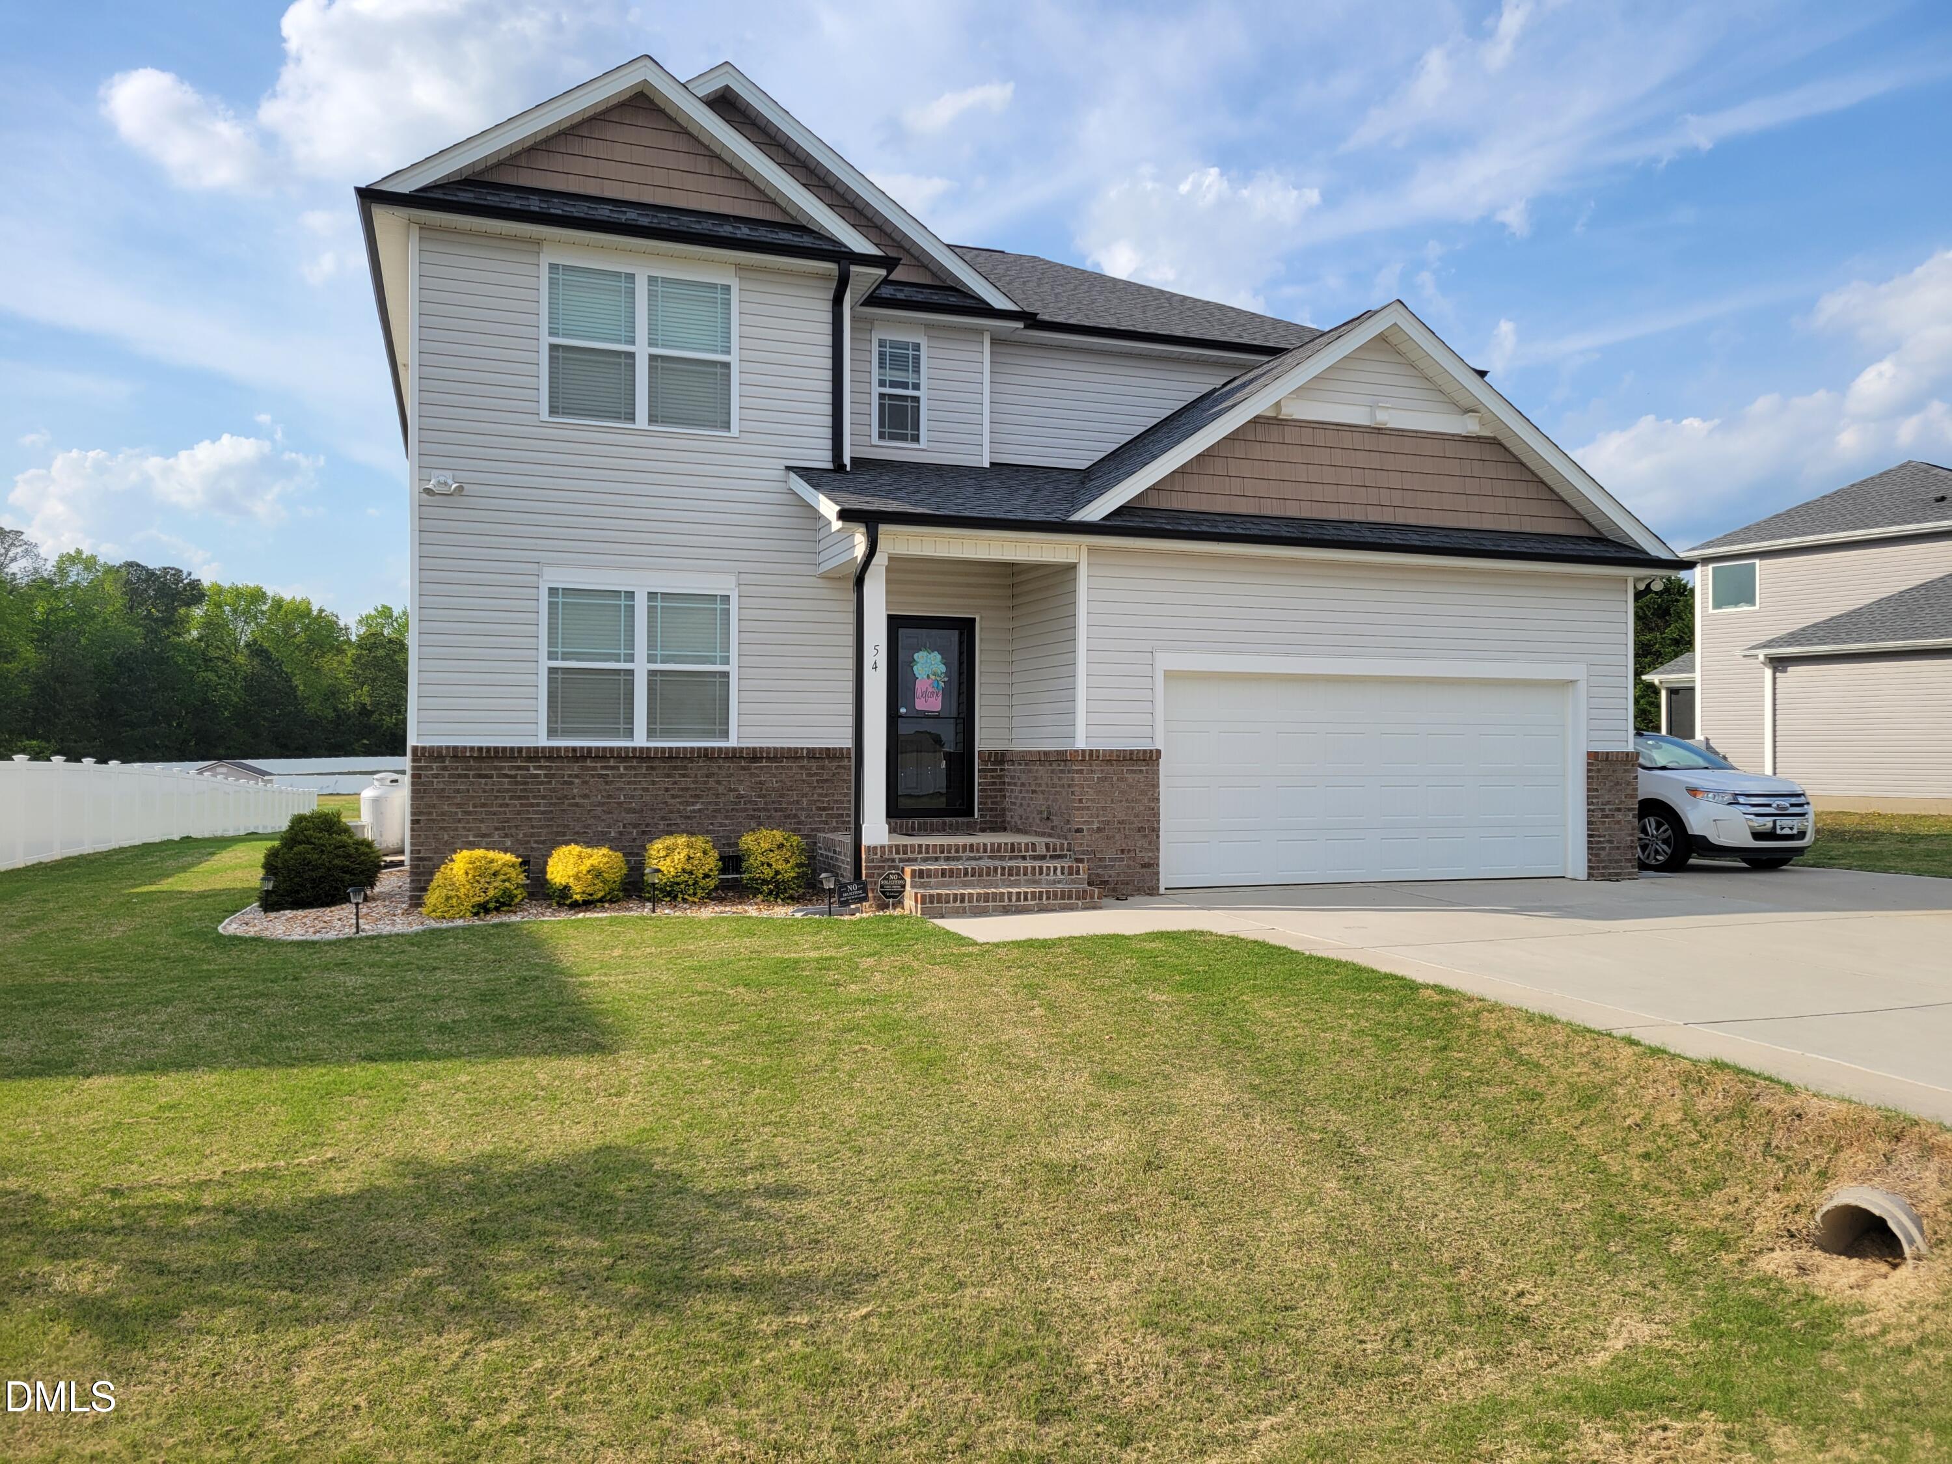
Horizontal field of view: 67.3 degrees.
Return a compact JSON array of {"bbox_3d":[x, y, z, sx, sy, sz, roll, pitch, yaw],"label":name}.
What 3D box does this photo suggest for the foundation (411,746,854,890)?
[{"bbox_3d":[-3.181,0.859,13.887,4.060,1.440,0.220,1,-1,-19],"label":"foundation"}]

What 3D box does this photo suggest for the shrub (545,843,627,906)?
[{"bbox_3d":[-3.486,1.276,13.119,0.698,0.567,0.663,0,-1,-19],"label":"shrub"}]

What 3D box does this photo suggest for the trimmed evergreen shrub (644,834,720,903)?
[{"bbox_3d":[-2.689,1.247,13.397,0.656,0.635,0.623,0,-1,-19],"label":"trimmed evergreen shrub"}]

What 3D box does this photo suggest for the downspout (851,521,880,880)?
[{"bbox_3d":[-0.970,-0.241,12.761,0.155,3.160,0.420,1,-1,-19],"label":"downspout"}]

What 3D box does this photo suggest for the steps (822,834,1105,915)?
[{"bbox_3d":[-0.203,1.297,13.658,1.980,0.580,2.540,0,-1,-19],"label":"steps"}]

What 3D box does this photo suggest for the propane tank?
[{"bbox_3d":[-8.965,1.269,22.300,0.750,1.290,0.750,1,-1,-19],"label":"propane tank"}]

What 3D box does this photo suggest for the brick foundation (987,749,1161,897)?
[{"bbox_3d":[0.941,0.857,14.440,1.110,1.365,1.760,1,-1,-19],"label":"brick foundation"}]

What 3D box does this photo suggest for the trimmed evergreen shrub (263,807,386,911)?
[{"bbox_3d":[-6.031,1.180,13.500,1.100,0.940,1.100,1,-1,-19],"label":"trimmed evergreen shrub"}]

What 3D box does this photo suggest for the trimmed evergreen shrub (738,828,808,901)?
[{"bbox_3d":[-1.899,1.230,13.672,0.635,0.676,0.603,0,-1,-19],"label":"trimmed evergreen shrub"}]

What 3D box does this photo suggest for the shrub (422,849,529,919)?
[{"bbox_3d":[-4.302,1.308,12.570,0.837,0.608,0.795,0,-1,-19],"label":"shrub"}]

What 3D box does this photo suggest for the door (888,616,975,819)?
[{"bbox_3d":[-0.446,-0.147,14.933,0.950,2.055,0.080,1,-1,-19],"label":"door"}]

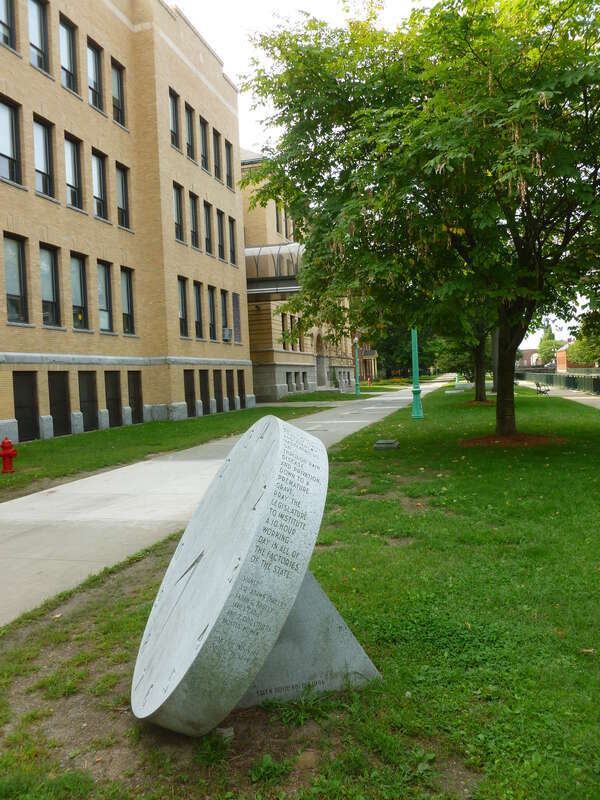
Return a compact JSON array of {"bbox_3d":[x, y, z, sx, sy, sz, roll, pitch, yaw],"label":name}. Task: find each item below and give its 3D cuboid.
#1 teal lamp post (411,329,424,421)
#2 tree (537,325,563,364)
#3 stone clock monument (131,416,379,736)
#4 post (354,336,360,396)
[{"bbox_3d":[3.985,-1.635,22.222,0.420,4.600,0.420,-2,2,15],"label":"teal lamp post"},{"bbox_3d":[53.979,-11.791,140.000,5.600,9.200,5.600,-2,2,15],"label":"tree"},{"bbox_3d":[-0.226,0.800,3.231,1.253,1.432,1.513,-3,2,-15],"label":"stone clock monument"},{"bbox_3d":[4.390,-2.544,49.922,0.420,4.600,0.420,-2,2,15],"label":"post"}]

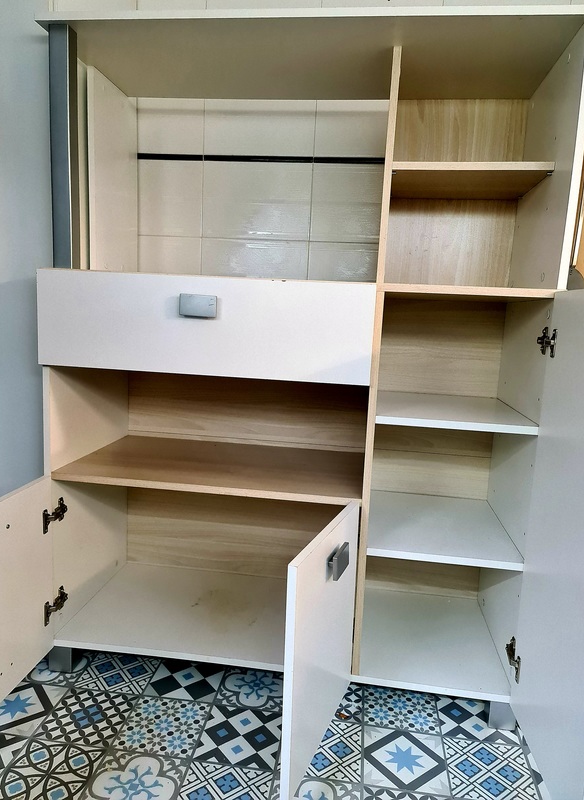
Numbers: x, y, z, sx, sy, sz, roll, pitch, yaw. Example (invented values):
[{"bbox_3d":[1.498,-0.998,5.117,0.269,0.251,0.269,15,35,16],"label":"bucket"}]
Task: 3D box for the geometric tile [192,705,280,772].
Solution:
[{"bbox_3d":[-0.125,0.846,1.447,0.199,0.010,0.199,4,8,7],"label":"geometric tile"}]

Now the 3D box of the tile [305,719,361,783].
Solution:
[{"bbox_3d":[0.073,0.859,1.423,0.199,0.010,0.199,4,8,7],"label":"tile"}]

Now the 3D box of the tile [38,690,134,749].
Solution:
[{"bbox_3d":[-0.521,0.821,1.494,0.199,0.010,0.199,4,8,7],"label":"tile"}]

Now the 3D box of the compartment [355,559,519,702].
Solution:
[{"bbox_3d":[0.412,0.553,1.730,0.398,0.356,0.500,4,8,8],"label":"compartment"}]

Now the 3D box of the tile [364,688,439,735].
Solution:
[{"bbox_3d":[0.297,0.843,1.595,0.199,0.010,0.199,4,8,7],"label":"tile"}]

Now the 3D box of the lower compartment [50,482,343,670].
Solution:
[{"bbox_3d":[-0.173,0.352,1.429,0.674,0.382,0.399,4,9,7],"label":"lower compartment"}]

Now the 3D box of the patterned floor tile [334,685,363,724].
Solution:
[{"bbox_3d":[0.099,0.831,1.619,0.199,0.010,0.199,4,8,7],"label":"patterned floor tile"}]

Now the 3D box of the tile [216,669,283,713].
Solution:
[{"bbox_3d":[-0.099,0.818,1.643,0.199,0.010,0.199,4,8,7],"label":"tile"}]

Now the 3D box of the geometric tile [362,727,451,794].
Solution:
[{"bbox_3d":[0.272,0.871,1.399,0.199,0.010,0.199,4,8,7],"label":"geometric tile"}]

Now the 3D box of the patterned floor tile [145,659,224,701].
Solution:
[{"bbox_3d":[-0.298,0.806,1.667,0.199,0.010,0.199,4,8,7],"label":"patterned floor tile"}]

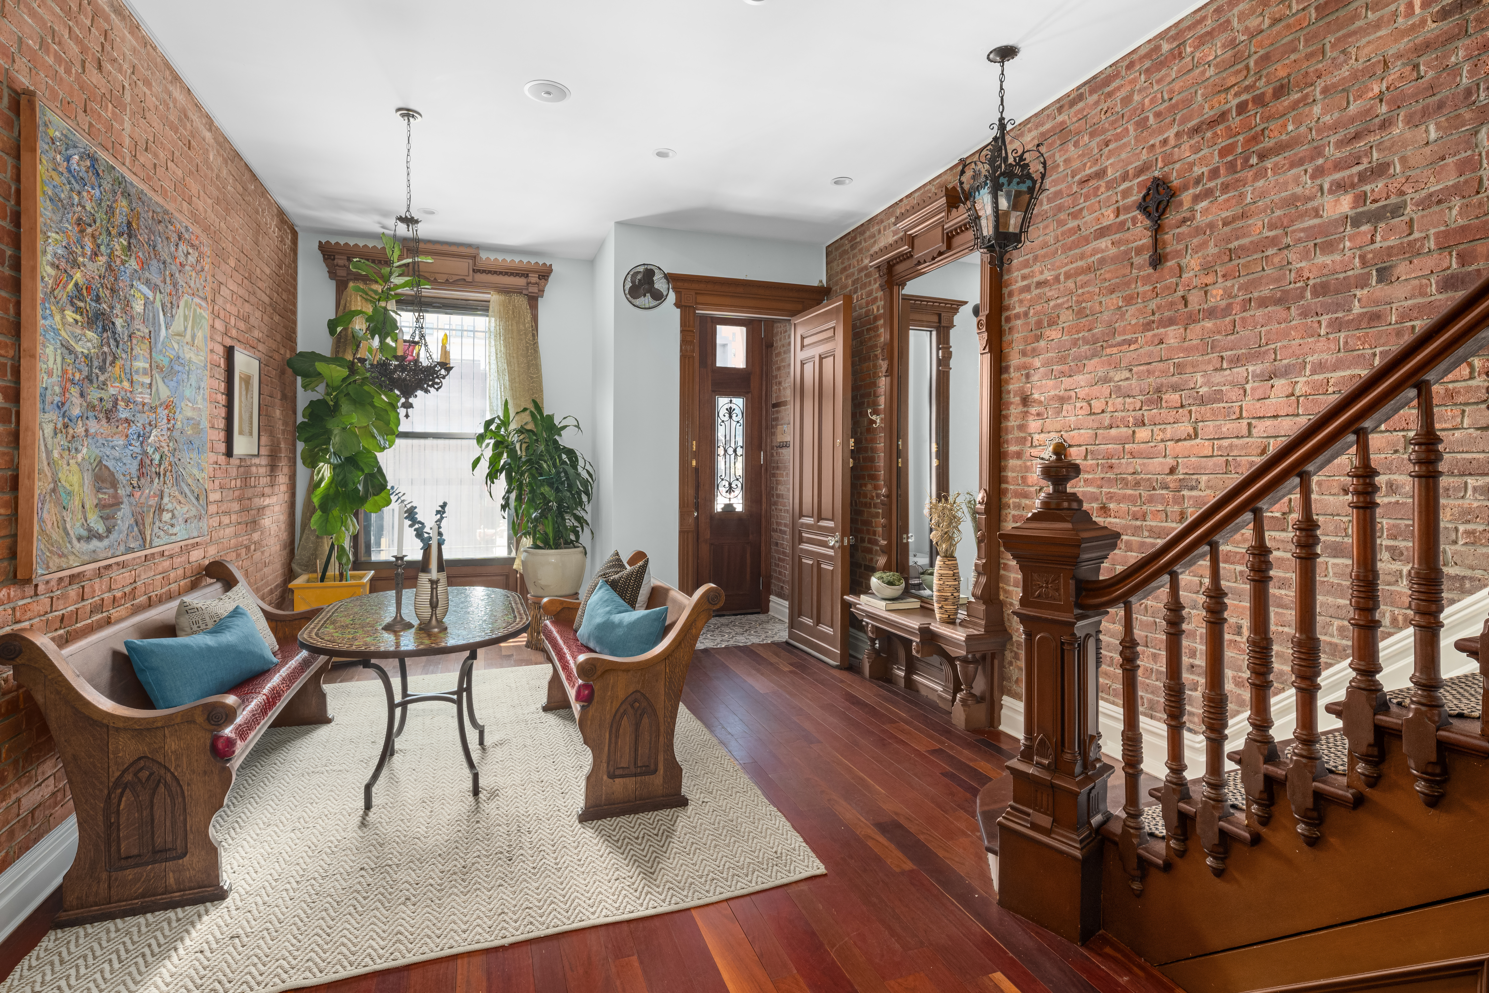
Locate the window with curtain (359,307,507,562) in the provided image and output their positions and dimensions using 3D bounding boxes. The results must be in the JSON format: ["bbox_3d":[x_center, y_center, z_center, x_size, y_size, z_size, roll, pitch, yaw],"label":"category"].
[{"bbox_3d":[-2.573,-0.522,5.857,1.155,2.125,0.160,0,2,-21],"label":"window with curtain"}]

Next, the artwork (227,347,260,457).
[{"bbox_3d":[-3.002,-0.546,4.221,0.036,0.630,0.525,0,2,-21],"label":"artwork"}]

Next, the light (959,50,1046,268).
[{"bbox_3d":[1.125,-1.477,3.076,0.300,0.980,0.300,0,2,-21],"label":"light"}]

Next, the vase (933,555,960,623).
[{"bbox_3d":[1.205,0.547,4.186,0.165,0.388,0.165,-1,2,-21],"label":"vase"}]

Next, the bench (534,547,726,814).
[{"bbox_3d":[-0.648,0.816,3.626,0.635,0.925,1.485,0,2,-21],"label":"bench"}]

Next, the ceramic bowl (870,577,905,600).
[{"bbox_3d":[0.967,0.611,4.751,0.230,0.145,0.230,0,2,0],"label":"ceramic bowl"}]

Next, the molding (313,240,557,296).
[{"bbox_3d":[-2.585,-1.951,6.016,1.830,0.390,0.200,-1,2,-21],"label":"molding"}]

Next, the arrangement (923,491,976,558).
[{"bbox_3d":[1.177,0.163,4.063,0.230,0.370,0.240,0,2,-21],"label":"arrangement"}]

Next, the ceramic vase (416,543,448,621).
[{"bbox_3d":[-1.400,0.390,3.156,0.157,0.342,0.157,-1,2,-21],"label":"ceramic vase"}]

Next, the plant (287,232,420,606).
[{"bbox_3d":[-2.903,-0.676,5.317,1.050,2.562,0.920,-1,2,-21],"label":"plant"}]

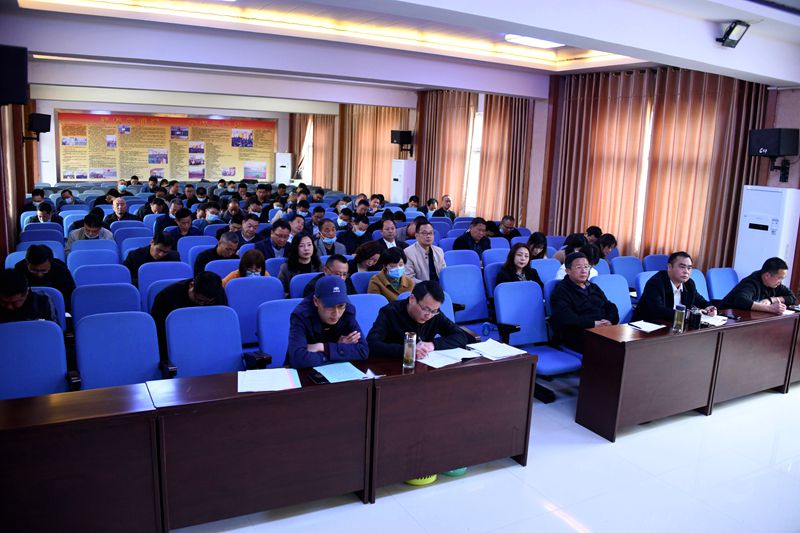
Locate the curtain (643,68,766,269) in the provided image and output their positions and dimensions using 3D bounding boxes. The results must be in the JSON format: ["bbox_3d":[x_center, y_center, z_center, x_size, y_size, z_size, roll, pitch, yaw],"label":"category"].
[{"bbox_3d":[3.705,-0.873,7.861,0.200,3.200,1.680,-3,11,-27],"label":"curtain"}]

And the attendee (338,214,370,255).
[{"bbox_3d":[-0.514,0.109,7.560,0.550,1.380,0.770,-2,9,-29],"label":"attendee"}]

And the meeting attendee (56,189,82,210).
[{"bbox_3d":[-5.743,-0.697,10.807,0.540,1.220,0.780,-3,11,-28],"label":"meeting attendee"}]

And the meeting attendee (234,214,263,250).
[{"bbox_3d":[-1.723,0.040,7.504,0.520,1.280,0.780,-3,11,-27],"label":"meeting attendee"}]

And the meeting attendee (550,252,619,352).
[{"bbox_3d":[1.611,0.539,5.213,0.580,1.260,0.800,-3,11,-28],"label":"meeting attendee"}]

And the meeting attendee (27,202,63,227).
[{"bbox_3d":[-4.941,-0.281,8.700,0.540,1.271,0.750,-3,11,-28],"label":"meeting attendee"}]

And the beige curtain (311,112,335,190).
[{"bbox_3d":[-2.654,-3.401,21.090,0.200,3.250,2.100,-3,11,-28],"label":"beige curtain"}]

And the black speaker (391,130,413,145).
[{"bbox_3d":[0.034,-2.925,14.108,0.300,0.290,0.420,-1,10,-20],"label":"black speaker"}]

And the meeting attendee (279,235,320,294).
[{"bbox_3d":[-0.850,0.340,5.837,0.500,1.250,0.780,-3,11,-28],"label":"meeting attendee"}]

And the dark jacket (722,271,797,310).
[{"bbox_3d":[3.405,0.301,5.951,0.680,0.600,0.650,-3,11,-28],"label":"dark jacket"}]

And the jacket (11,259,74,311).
[{"bbox_3d":[-2.795,0.204,4.888,0.540,0.630,0.460,-3,11,-27],"label":"jacket"}]

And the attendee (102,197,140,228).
[{"bbox_3d":[-3.991,-0.345,9.025,0.550,1.270,0.780,-3,11,-28],"label":"attendee"}]

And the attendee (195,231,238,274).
[{"bbox_3d":[-1.765,0.259,6.303,0.560,1.180,0.820,-3,11,-28],"label":"attendee"}]

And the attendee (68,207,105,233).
[{"bbox_3d":[-4.207,-0.149,8.434,0.550,1.300,0.770,-2,9,-29],"label":"attendee"}]

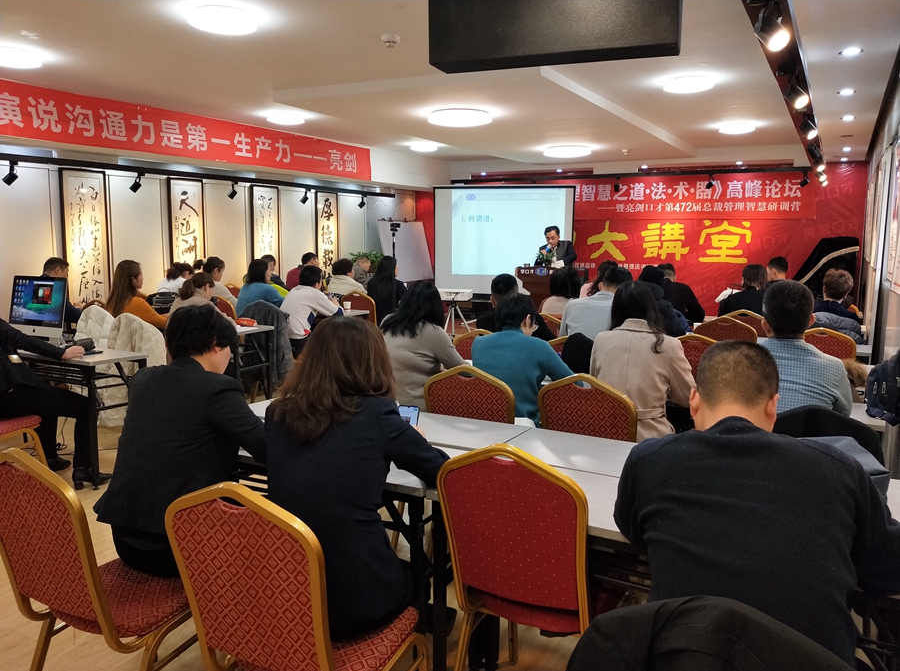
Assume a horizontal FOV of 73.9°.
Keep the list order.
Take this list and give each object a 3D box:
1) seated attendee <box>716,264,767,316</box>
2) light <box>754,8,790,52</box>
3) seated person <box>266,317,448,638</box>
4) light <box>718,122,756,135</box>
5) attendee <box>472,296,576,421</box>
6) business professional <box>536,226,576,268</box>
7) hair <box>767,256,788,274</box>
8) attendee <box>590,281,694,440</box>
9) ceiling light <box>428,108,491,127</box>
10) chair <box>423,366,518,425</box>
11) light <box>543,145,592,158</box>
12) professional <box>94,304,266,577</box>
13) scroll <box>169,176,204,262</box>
[{"bbox_3d":[2.555,0.036,5.187,0.500,1.260,0.720,7,11,30],"label":"seated attendee"},{"bbox_3d":[1.238,-1.177,2.300,0.105,0.145,0.125,-6,-29,-35],"label":"light"},{"bbox_3d":[-0.192,0.587,1.965,0.480,1.290,0.700,5,10,25],"label":"seated person"},{"bbox_3d":[2.973,-2.138,6.190,0.370,0.080,0.370,7,12,32],"label":"light"},{"bbox_3d":[0.408,0.407,3.166,0.520,1.260,0.720,6,11,30],"label":"attendee"},{"bbox_3d":[1.338,-0.538,7.411,0.550,1.600,0.420,5,11,24],"label":"business professional"},{"bbox_3d":[2.930,-0.626,5.350,0.170,0.160,0.200,-2,10,-18],"label":"hair"},{"bbox_3d":[0.991,0.381,3.146,0.500,1.330,0.720,5,11,26],"label":"attendee"},{"bbox_3d":[0.093,-1.921,5.347,0.575,0.090,0.575,1,10,0],"label":"ceiling light"},{"bbox_3d":[0.207,0.555,2.909,0.450,0.930,0.560,6,11,28],"label":"chair"},{"bbox_3d":[1.395,-2.181,7.100,0.560,0.090,0.560,1,10,0],"label":"light"},{"bbox_3d":[-0.784,0.542,2.140,0.500,1.280,0.780,8,12,35],"label":"professional"},{"bbox_3d":[-2.900,-0.991,6.645,0.040,1.450,0.430,7,12,32],"label":"scroll"}]

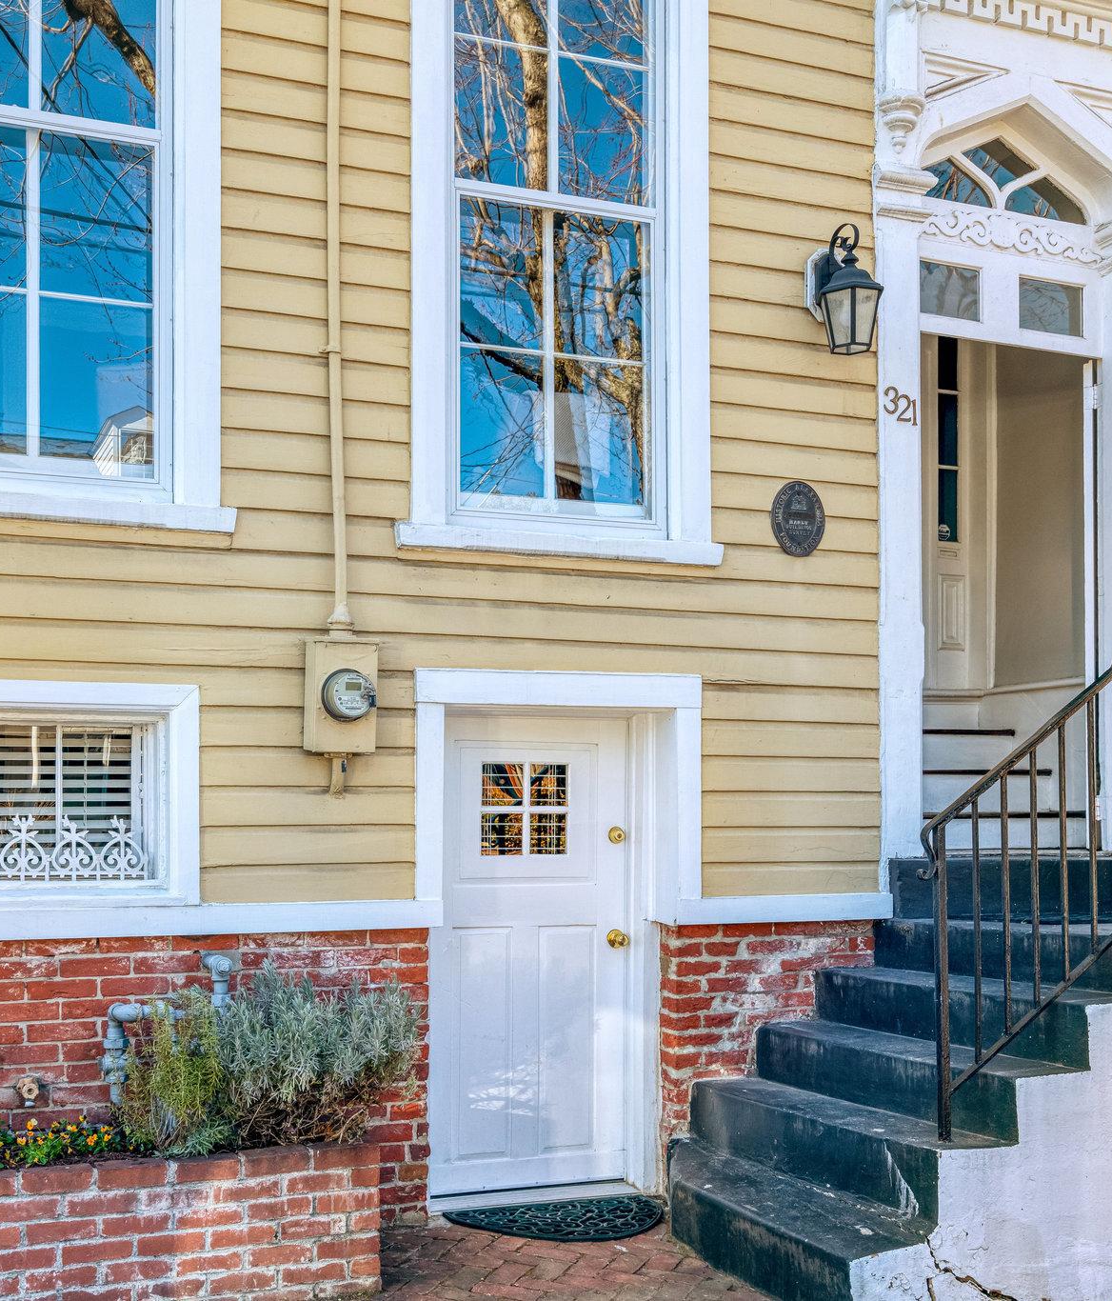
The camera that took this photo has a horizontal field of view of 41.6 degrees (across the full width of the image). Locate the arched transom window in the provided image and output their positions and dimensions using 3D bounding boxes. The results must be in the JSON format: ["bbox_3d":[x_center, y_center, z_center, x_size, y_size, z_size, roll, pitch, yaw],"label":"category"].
[{"bbox_3d":[1.752,-1.842,5.786,0.760,0.300,0.070,2,-5,-19],"label":"arched transom window"}]

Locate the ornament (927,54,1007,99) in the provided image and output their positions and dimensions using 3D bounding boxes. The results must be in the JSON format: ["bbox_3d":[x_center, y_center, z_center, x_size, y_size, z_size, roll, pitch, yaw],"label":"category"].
[{"bbox_3d":[1.716,-2.399,6.112,0.420,0.200,0.050,1,-2,-20],"label":"ornament"}]

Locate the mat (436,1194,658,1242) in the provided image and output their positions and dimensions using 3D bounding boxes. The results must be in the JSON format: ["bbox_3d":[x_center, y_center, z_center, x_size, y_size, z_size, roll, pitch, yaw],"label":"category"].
[{"bbox_3d":[-0.014,2.050,5.301,0.800,0.020,0.430,1,-2,-20],"label":"mat"}]

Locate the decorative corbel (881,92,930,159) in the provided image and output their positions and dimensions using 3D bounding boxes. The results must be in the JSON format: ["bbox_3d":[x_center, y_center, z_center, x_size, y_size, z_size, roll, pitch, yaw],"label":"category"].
[{"bbox_3d":[1.294,-1.933,5.393,0.155,0.210,0.125,2,-5,-19],"label":"decorative corbel"}]

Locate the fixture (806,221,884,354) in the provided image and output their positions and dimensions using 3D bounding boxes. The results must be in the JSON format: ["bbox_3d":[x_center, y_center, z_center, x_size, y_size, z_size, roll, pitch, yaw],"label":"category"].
[{"bbox_3d":[1.026,-1.284,5.231,0.210,0.420,0.270,2,-5,-19],"label":"fixture"}]

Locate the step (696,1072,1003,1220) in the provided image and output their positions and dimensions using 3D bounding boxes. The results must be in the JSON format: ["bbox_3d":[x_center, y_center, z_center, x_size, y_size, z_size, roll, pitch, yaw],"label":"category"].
[{"bbox_3d":[0.895,1.567,4.676,0.261,0.206,1.292,2,-5,-24],"label":"step"}]

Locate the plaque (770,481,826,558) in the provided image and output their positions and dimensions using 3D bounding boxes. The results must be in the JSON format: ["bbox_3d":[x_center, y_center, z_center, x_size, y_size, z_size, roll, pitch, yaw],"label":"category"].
[{"bbox_3d":[0.976,-0.527,5.884,0.235,0.295,0.025,1,-2,-20],"label":"plaque"}]

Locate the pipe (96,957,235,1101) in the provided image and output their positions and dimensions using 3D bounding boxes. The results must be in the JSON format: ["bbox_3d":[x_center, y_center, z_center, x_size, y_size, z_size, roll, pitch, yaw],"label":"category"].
[{"bbox_3d":[-1.309,1.278,4.939,0.440,0.500,0.160,1,-2,-20],"label":"pipe"}]

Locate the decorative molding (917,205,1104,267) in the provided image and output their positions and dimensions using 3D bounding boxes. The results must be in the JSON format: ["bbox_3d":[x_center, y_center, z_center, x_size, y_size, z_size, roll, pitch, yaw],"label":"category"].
[{"bbox_3d":[1.967,-1.813,6.390,1.000,0.150,0.050,1,-2,-20],"label":"decorative molding"}]

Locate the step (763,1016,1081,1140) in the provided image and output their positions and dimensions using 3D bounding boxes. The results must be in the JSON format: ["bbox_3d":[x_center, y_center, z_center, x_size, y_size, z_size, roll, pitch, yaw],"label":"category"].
[{"bbox_3d":[1.135,1.374,4.755,0.247,0.185,1.294,2,-5,-24],"label":"step"}]

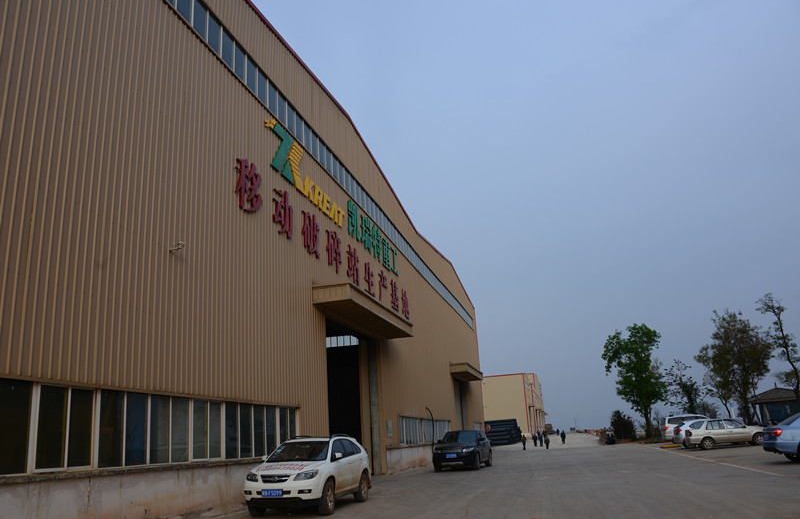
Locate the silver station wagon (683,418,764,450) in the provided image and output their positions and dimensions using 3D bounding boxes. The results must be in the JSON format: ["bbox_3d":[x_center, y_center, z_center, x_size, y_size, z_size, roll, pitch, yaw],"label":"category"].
[{"bbox_3d":[17.354,9.207,33.010,4.150,1.470,1.640,-7,-17,12],"label":"silver station wagon"}]

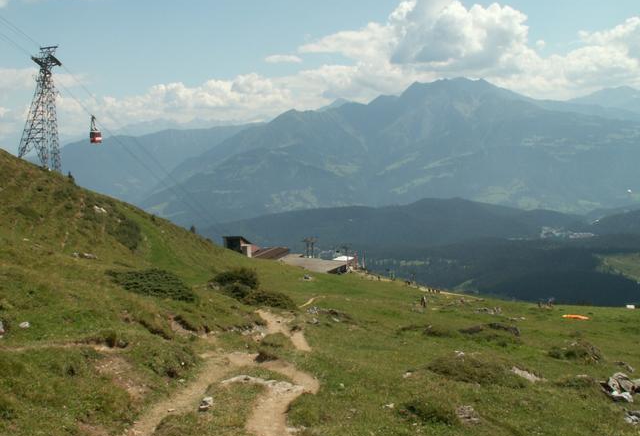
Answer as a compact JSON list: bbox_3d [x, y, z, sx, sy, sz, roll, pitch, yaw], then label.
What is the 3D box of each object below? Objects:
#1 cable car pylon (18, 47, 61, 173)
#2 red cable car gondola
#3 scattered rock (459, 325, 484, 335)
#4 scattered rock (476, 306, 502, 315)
[{"bbox_3d":[-62.492,-24.103,145.000,6.200,27.200,6.200,1,8,8],"label":"cable car pylon"},{"bbox_3d":[-53.628,-21.133,155.000,1.750,6.800,2.400,1,8,8],"label":"red cable car gondola"},{"bbox_3d":[11.225,8.266,48.000,1.850,0.550,1.050,1,8,10],"label":"scattered rock"},{"bbox_3d":[23.516,12.858,90.000,3.500,0.750,1.800,1,8,10],"label":"scattered rock"}]

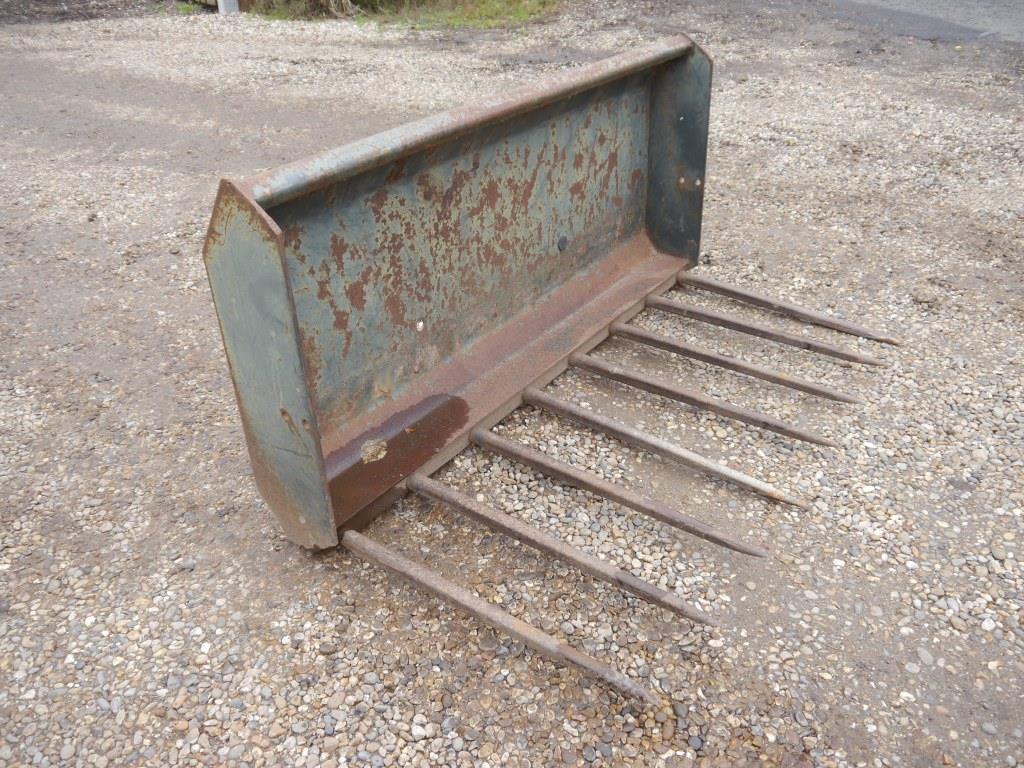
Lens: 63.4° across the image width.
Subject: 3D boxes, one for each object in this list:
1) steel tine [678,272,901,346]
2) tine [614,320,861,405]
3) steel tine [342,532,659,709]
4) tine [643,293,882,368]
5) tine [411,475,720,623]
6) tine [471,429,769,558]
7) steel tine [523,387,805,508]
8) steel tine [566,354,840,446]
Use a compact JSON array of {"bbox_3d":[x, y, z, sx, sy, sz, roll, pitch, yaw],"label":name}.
[{"bbox_3d":[0.859,-0.237,2.637,0.725,0.039,0.035,23,39,30],"label":"steel tine"},{"bbox_3d":[0.604,-0.058,2.324,0.740,0.039,0.035,20,37,31],"label":"tine"},{"bbox_3d":[-0.054,0.426,1.556,0.732,0.039,0.035,19,37,31],"label":"steel tine"},{"bbox_3d":[0.736,-0.156,2.478,0.733,0.039,0.035,19,37,31],"label":"tine"},{"bbox_3d":[0.069,0.332,1.708,0.744,0.039,0.035,19,37,30],"label":"tine"},{"bbox_3d":[0.209,0.239,1.860,0.749,0.039,0.035,19,37,31],"label":"tine"},{"bbox_3d":[0.339,0.150,2.014,0.758,0.039,0.035,21,38,30],"label":"steel tine"},{"bbox_3d":[0.473,0.039,2.169,0.746,0.039,0.035,20,37,31],"label":"steel tine"}]

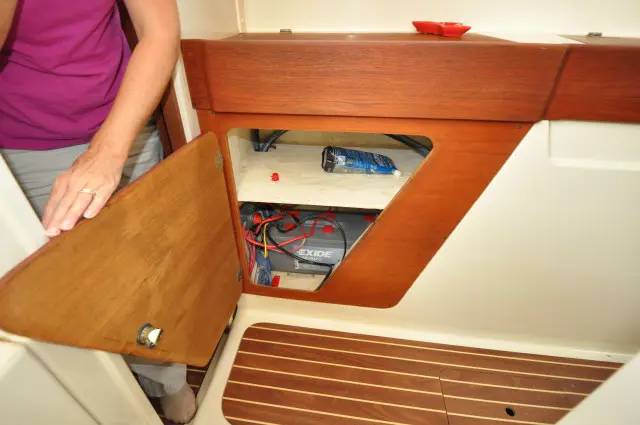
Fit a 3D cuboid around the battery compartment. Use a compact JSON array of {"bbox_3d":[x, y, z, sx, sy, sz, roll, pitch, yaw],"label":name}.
[{"bbox_3d":[0.033,-0.067,1.075,0.558,0.610,0.420,4,34,6],"label":"battery compartment"}]

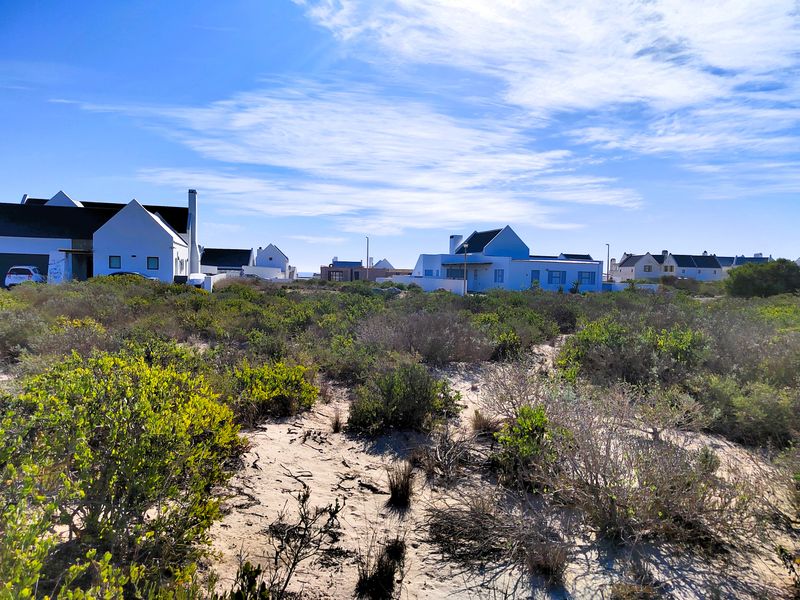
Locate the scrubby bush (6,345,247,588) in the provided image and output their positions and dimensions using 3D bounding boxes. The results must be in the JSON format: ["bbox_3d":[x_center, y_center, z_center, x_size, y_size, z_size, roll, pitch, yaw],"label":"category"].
[{"bbox_3d":[-1.610,0.884,3.250,1.300,1.080,1.250,-1,3,-27],"label":"scrubby bush"}]

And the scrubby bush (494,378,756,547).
[{"bbox_3d":[1.453,1.009,3.606,1.600,0.830,1.300,2,3,23],"label":"scrubby bush"}]

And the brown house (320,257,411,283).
[{"bbox_3d":[-5.837,-5.377,94.851,15.500,4.700,10.000,0,3,0],"label":"brown house"}]

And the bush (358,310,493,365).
[{"bbox_3d":[0.465,0.667,9.847,2.450,0.860,1.900,0,3,3],"label":"bush"}]

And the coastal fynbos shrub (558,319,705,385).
[{"bbox_3d":[3.535,0.757,8.249,2.100,0.880,1.600,2,3,24],"label":"coastal fynbos shrub"}]

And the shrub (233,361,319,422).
[{"bbox_3d":[-1.398,0.993,6.010,0.950,0.580,0.850,0,3,-13],"label":"shrub"}]

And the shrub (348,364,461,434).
[{"bbox_3d":[0.048,0.990,5.658,1.180,0.640,1.000,0,3,0],"label":"shrub"}]

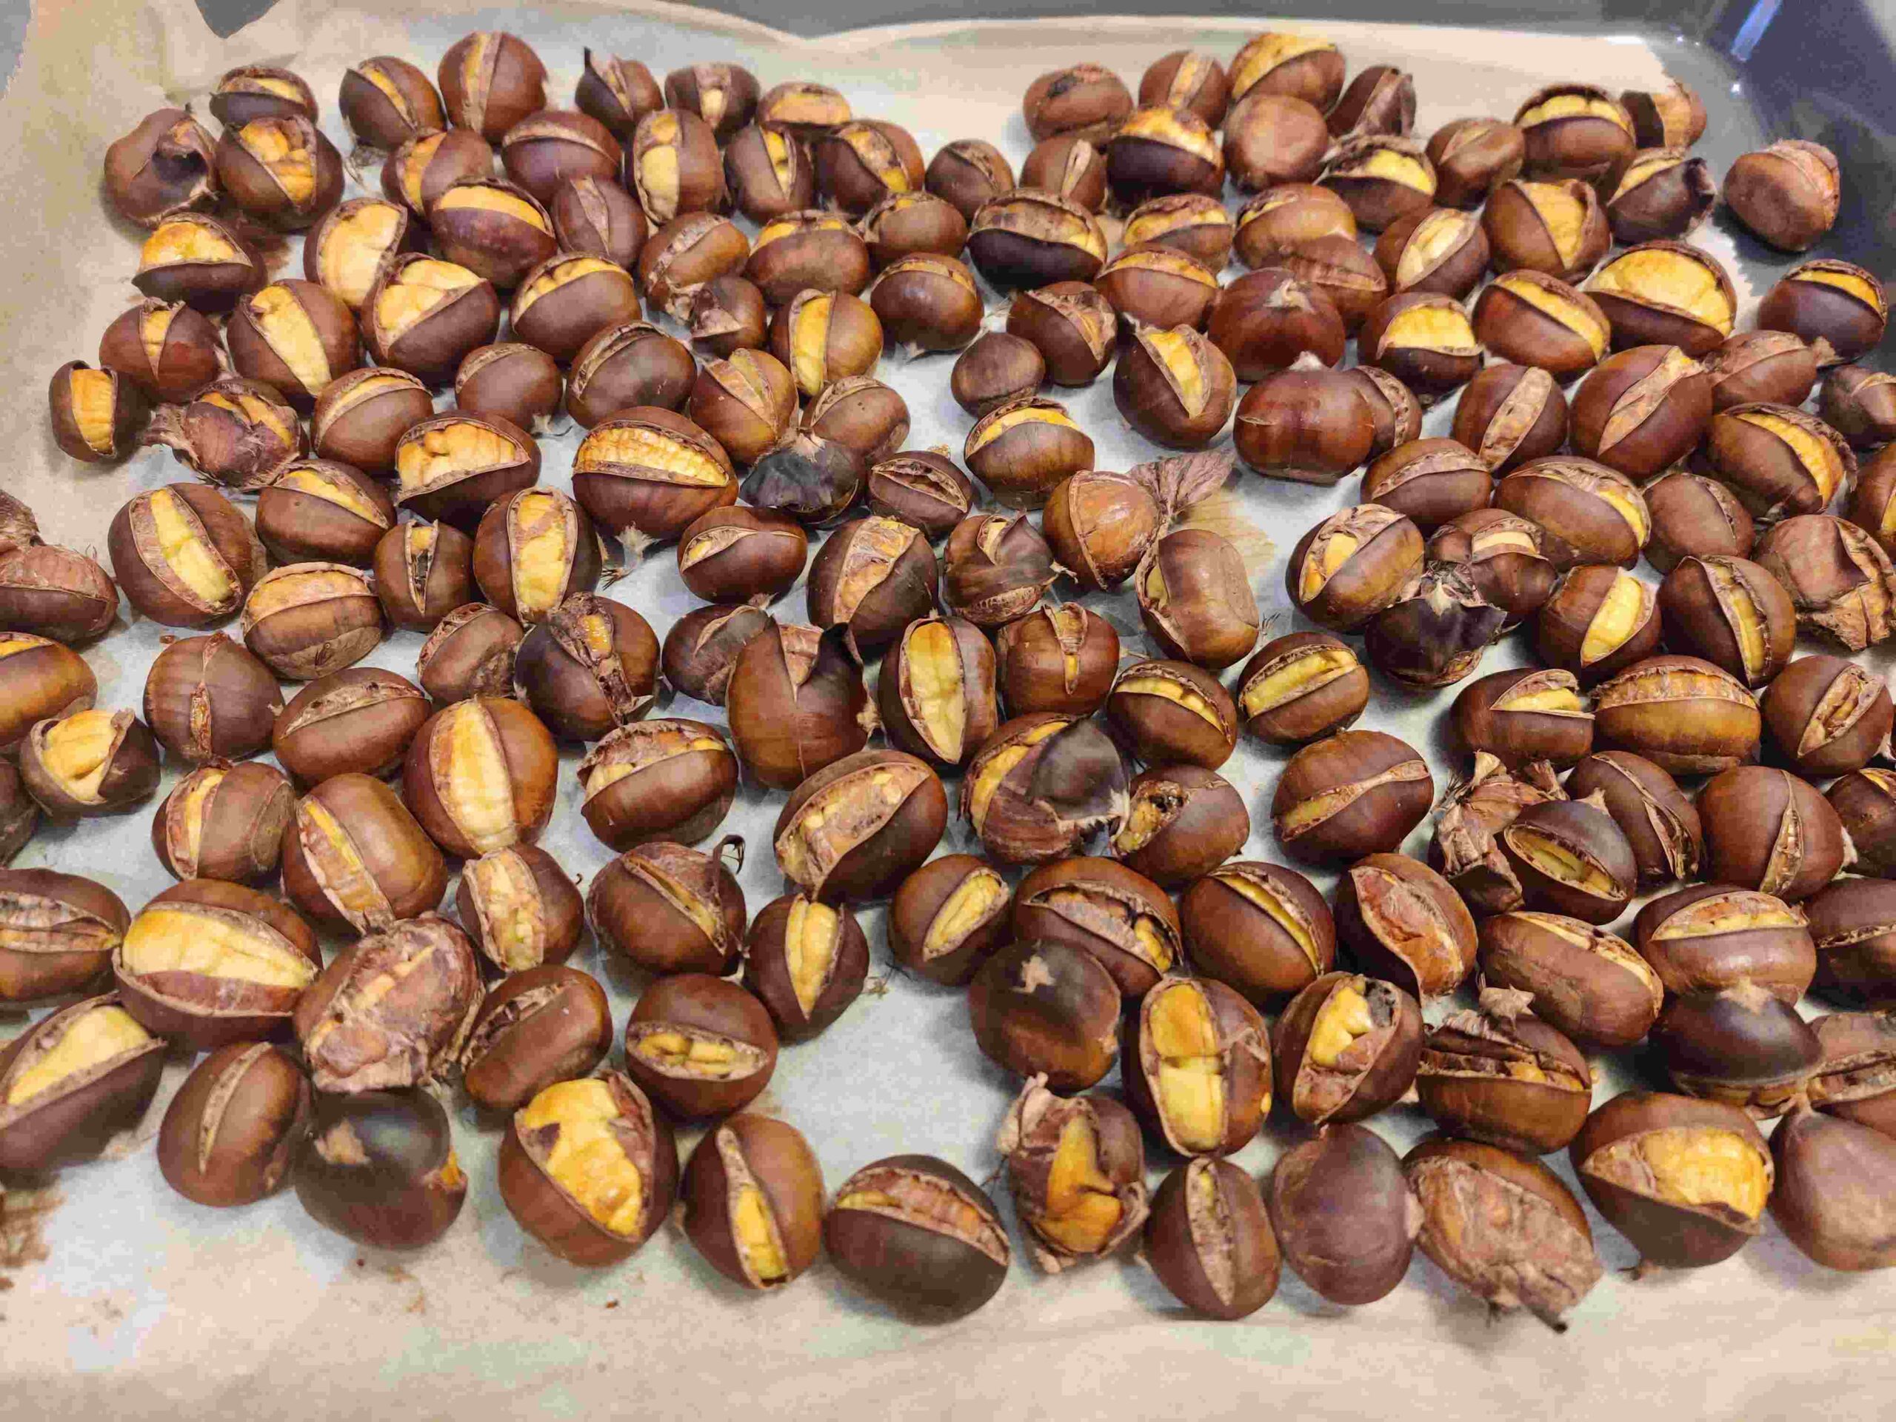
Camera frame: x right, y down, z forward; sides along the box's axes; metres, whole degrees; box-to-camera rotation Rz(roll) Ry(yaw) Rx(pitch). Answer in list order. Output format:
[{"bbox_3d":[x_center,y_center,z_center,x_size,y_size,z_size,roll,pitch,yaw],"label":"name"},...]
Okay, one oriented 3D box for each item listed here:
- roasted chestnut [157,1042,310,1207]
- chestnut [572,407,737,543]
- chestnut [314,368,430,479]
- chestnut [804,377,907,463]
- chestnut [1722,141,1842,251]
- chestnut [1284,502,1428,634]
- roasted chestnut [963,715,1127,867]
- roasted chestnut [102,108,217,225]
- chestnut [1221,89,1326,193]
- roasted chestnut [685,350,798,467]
[{"bbox_3d":[-0.130,0.075,0.269,0.024,0.024,0.030,-5,60,-3],"label":"roasted chestnut"},{"bbox_3d":[-0.067,-0.054,0.336,0.037,0.026,0.030,9,60,6],"label":"chestnut"},{"bbox_3d":[-0.131,-0.065,0.336,0.022,0.021,0.029,31,63,18],"label":"chestnut"},{"bbox_3d":[-0.022,-0.068,0.352,0.026,0.020,0.022,-27,63,-14],"label":"chestnut"},{"bbox_3d":[0.220,-0.136,0.391,0.028,0.026,0.028,17,59,11],"label":"chestnut"},{"bbox_3d":[0.091,-0.032,0.331,0.035,0.026,0.025,-34,65,-18],"label":"chestnut"},{"bbox_3d":[0.019,0.015,0.284,0.031,0.025,0.030,-13,59,-8],"label":"roasted chestnut"},{"bbox_3d":[-0.203,-0.140,0.382,0.025,0.028,0.030,-28,63,-15],"label":"roasted chestnut"},{"bbox_3d":[0.088,-0.153,0.399,0.028,0.024,0.028,0,60,0],"label":"chestnut"},{"bbox_3d":[-0.047,-0.069,0.339,0.024,0.024,0.028,-37,65,-21],"label":"roasted chestnut"}]

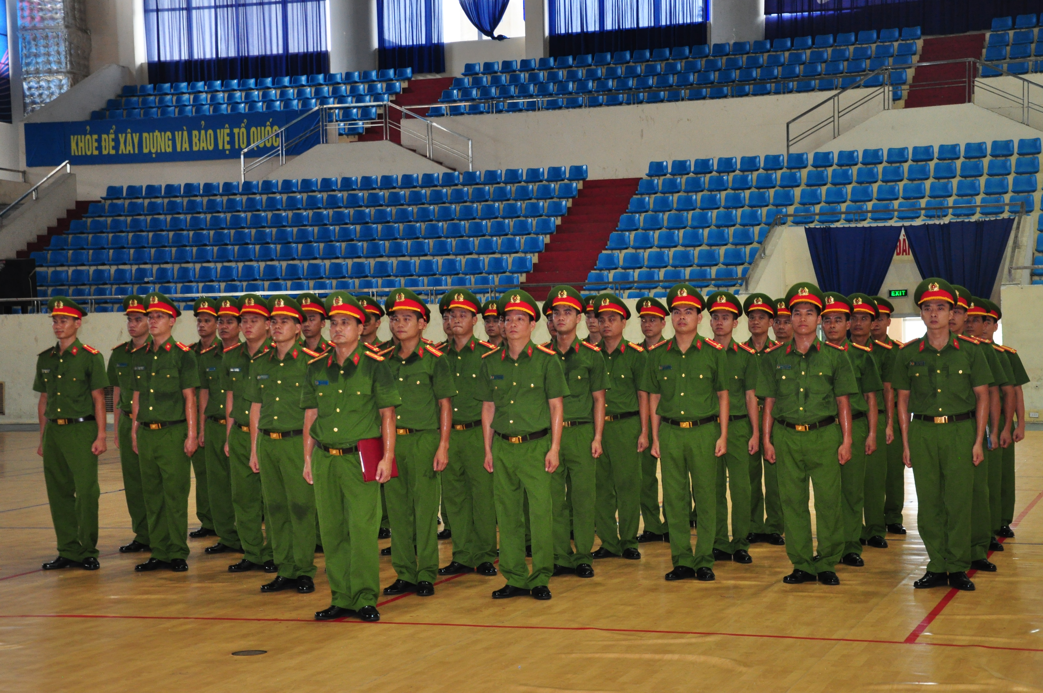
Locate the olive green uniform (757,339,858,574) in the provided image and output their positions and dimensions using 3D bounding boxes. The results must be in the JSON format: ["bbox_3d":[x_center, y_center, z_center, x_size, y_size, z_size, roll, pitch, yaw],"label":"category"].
[{"bbox_3d":[1.697,0.649,10.800,0.580,1.400,0.280,-1,1,19],"label":"olive green uniform"}]

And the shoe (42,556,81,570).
[{"bbox_3d":[-3.142,1.465,12.495,0.285,0.100,0.102,-1,0,-40],"label":"shoe"}]

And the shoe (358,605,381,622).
[{"bbox_3d":[-0.821,1.422,9.915,0.102,0.100,0.285,-1,0,-15],"label":"shoe"}]

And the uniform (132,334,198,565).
[{"bbox_3d":[-2.363,0.678,12.138,0.500,1.487,0.290,-1,0,19],"label":"uniform"}]

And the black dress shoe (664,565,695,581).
[{"bbox_3d":[0.974,1.369,11.200,0.102,0.100,0.285,-1,0,40],"label":"black dress shoe"}]

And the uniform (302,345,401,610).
[{"bbox_3d":[-0.927,0.706,9.896,0.560,1.429,0.310,-1,0,19],"label":"uniform"}]

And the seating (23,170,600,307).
[{"bbox_3d":[-4.650,-1.921,36.837,11.127,3.400,5.584,-1,0,19],"label":"seating"}]

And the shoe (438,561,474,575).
[{"bbox_3d":[-0.403,1.371,11.467,0.280,0.102,0.103,-2,1,-42],"label":"shoe"}]

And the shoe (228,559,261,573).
[{"bbox_3d":[-1.794,1.411,11.947,0.280,0.102,0.103,-2,1,-44],"label":"shoe"}]

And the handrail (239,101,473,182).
[{"bbox_3d":[-3.705,-4.568,40.668,5.588,1.582,0.150,-1,0,19],"label":"handrail"}]

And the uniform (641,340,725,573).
[{"bbox_3d":[1.012,0.653,11.235,0.530,1.416,0.290,-1,0,19],"label":"uniform"}]

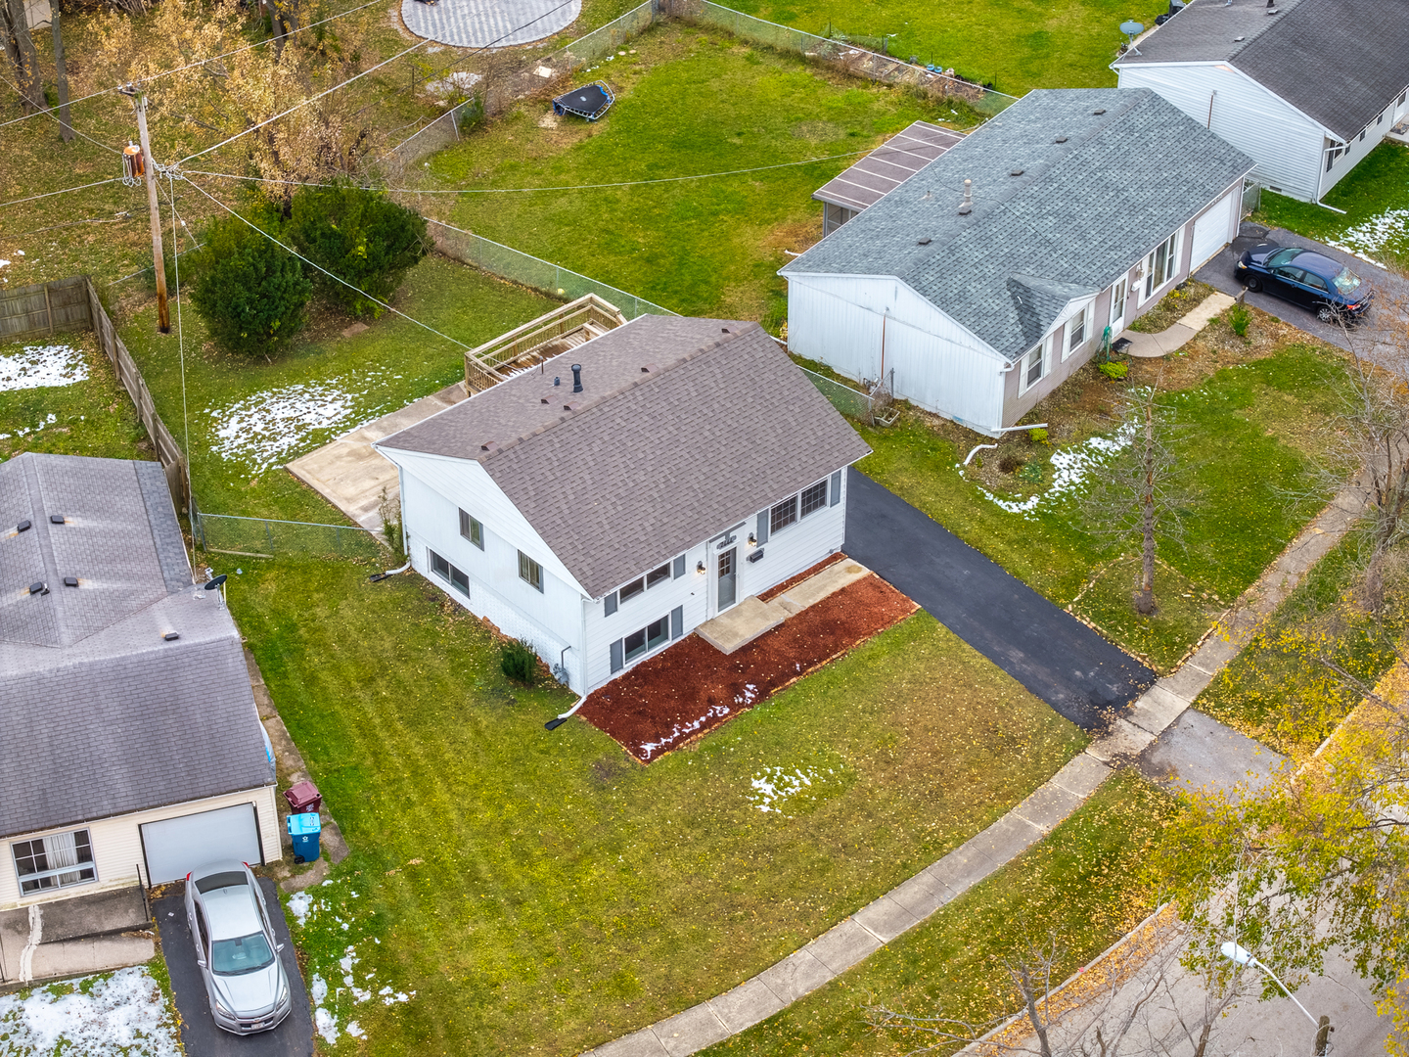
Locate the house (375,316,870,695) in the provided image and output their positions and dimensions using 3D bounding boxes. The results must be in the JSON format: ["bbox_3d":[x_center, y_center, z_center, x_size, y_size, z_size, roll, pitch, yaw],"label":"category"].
[{"bbox_3d":[-2.210,-1.456,78.751,9.928,5.719,9.382,-28,45,-32],"label":"house"}]

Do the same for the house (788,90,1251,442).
[{"bbox_3d":[10.139,-9.280,90.468,8.498,4.229,14.799,24,43,29],"label":"house"}]

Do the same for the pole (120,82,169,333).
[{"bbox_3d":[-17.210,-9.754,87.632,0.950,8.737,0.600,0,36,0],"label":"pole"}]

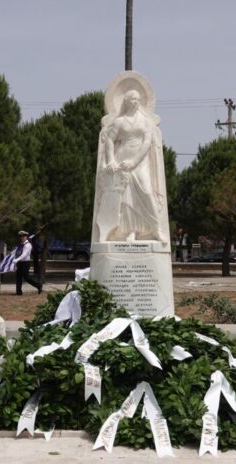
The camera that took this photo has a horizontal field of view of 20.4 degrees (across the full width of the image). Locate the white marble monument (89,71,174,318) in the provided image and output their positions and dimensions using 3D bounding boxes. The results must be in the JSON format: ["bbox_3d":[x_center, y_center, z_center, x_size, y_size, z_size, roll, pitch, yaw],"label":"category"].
[{"bbox_3d":[0.142,-0.132,6.760,0.880,3.088,0.660,0,-2,0],"label":"white marble monument"}]

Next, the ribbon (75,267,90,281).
[{"bbox_3d":[-0.361,0.422,6.689,0.170,0.150,0.100,0,-2,0],"label":"ribbon"}]

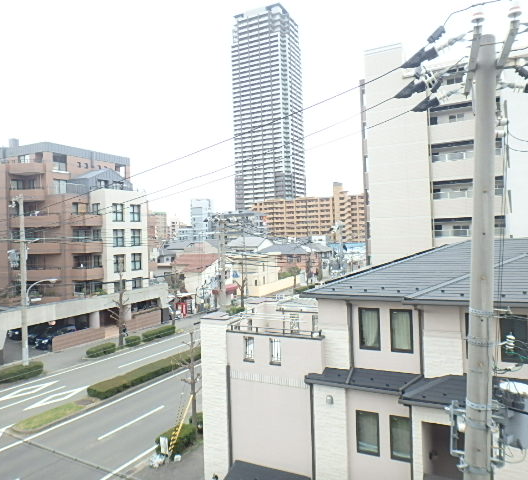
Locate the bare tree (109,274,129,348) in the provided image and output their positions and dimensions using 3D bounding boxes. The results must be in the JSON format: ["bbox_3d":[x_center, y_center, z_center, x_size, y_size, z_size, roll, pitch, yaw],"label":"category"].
[{"bbox_3d":[-14.244,6.865,42.005,1.350,7.230,1.350,-2,-1,28],"label":"bare tree"}]

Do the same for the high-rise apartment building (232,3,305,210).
[{"bbox_3d":[3.459,-71.654,306.694,39.650,170.800,31.688,-2,-1,28],"label":"high-rise apartment building"}]

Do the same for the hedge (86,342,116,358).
[{"bbox_3d":[-15.027,10.156,39.652,1.400,0.630,2.700,-2,-1,28],"label":"hedge"}]

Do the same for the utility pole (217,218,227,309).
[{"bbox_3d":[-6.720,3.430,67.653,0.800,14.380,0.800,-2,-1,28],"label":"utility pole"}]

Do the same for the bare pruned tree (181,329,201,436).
[{"bbox_3d":[-3.700,7.292,21.972,0.750,5.250,0.600,-2,-1,28],"label":"bare pruned tree"}]

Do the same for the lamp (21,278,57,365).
[{"bbox_3d":[-16.575,6.364,30.939,3.100,7.100,0.400,-2,0,29],"label":"lamp"}]

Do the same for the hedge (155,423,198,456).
[{"bbox_3d":[-3.951,9.136,19.365,0.824,0.680,1.803,-2,0,29],"label":"hedge"}]

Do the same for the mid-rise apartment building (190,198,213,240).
[{"bbox_3d":[-32.185,-3.474,216.599,8.000,34.046,7.000,-2,-1,28],"label":"mid-rise apartment building"}]

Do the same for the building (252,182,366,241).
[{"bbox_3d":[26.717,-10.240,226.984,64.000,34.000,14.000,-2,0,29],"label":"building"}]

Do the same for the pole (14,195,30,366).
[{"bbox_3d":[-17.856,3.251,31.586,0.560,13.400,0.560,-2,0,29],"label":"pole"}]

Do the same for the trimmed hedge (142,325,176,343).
[{"bbox_3d":[-10.760,9.564,43.572,0.961,0.720,3.843,-2,0,29],"label":"trimmed hedge"}]

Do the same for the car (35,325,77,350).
[{"bbox_3d":[-19.323,9.309,41.000,1.740,1.580,4.400,-2,0,29],"label":"car"}]

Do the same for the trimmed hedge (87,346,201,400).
[{"bbox_3d":[-8.354,9.920,32.910,1.700,0.670,11.600,-2,-1,28],"label":"trimmed hedge"}]

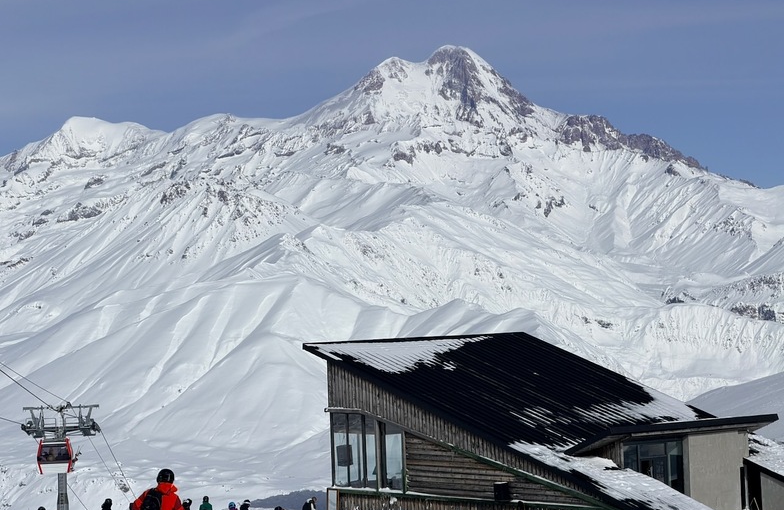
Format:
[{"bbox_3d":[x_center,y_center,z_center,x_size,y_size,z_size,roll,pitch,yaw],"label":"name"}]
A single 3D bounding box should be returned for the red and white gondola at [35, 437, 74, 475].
[{"bbox_3d":[-21.402,12.805,144.000,2.200,2.250,2.100,-2,-1,-3],"label":"red and white gondola"}]

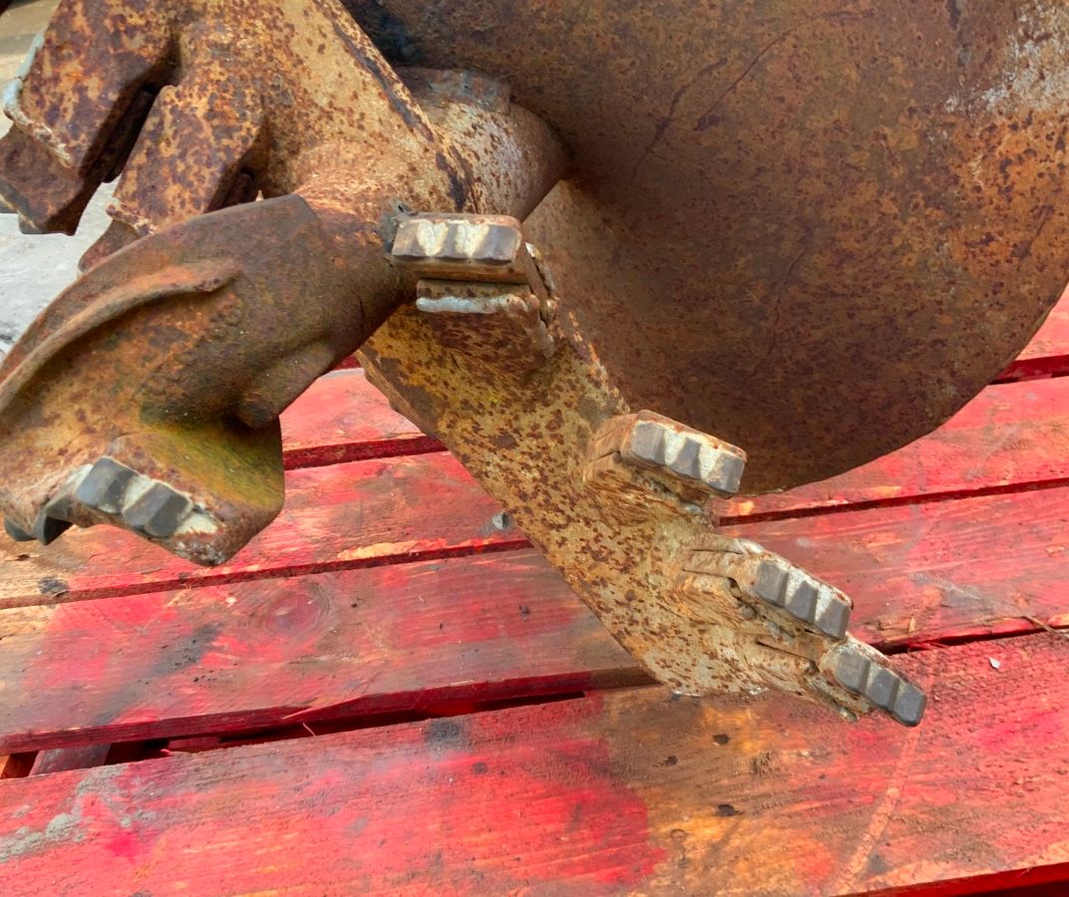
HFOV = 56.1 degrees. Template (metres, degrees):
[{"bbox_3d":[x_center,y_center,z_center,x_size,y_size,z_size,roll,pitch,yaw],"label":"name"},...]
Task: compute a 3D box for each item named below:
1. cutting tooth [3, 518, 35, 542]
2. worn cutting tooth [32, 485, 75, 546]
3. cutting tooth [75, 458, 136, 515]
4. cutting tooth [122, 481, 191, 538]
[{"bbox_3d":[-0.160,0.024,0.313,0.011,0.009,0.011,26,70,4],"label":"cutting tooth"},{"bbox_3d":[-0.149,0.021,0.310,0.009,0.011,0.013,26,70,4],"label":"worn cutting tooth"},{"bbox_3d":[-0.134,0.012,0.314,0.013,0.009,0.013,26,70,4],"label":"cutting tooth"},{"bbox_3d":[-0.116,0.019,0.309,0.013,0.009,0.013,26,70,4],"label":"cutting tooth"}]

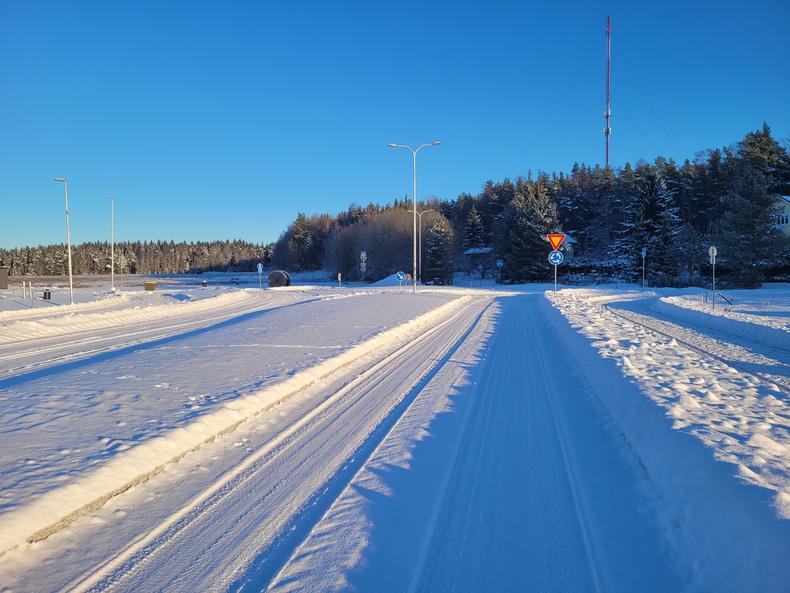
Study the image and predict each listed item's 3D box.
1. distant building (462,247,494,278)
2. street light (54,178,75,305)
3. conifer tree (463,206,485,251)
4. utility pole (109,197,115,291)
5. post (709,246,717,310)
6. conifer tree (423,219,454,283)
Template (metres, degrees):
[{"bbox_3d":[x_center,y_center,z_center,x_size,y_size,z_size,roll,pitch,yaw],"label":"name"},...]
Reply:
[{"bbox_3d":[15.054,-6.220,107.000,6.000,5.400,6.000,0,3,6],"label":"distant building"},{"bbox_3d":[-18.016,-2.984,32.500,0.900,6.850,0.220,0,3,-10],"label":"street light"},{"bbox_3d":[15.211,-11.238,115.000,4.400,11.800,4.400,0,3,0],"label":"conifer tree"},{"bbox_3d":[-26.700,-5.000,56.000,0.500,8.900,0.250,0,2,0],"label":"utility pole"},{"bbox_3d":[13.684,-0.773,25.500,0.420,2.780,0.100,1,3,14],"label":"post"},{"bbox_3d":[6.450,-6.746,88.000,4.800,9.600,4.800,0,3,0],"label":"conifer tree"}]

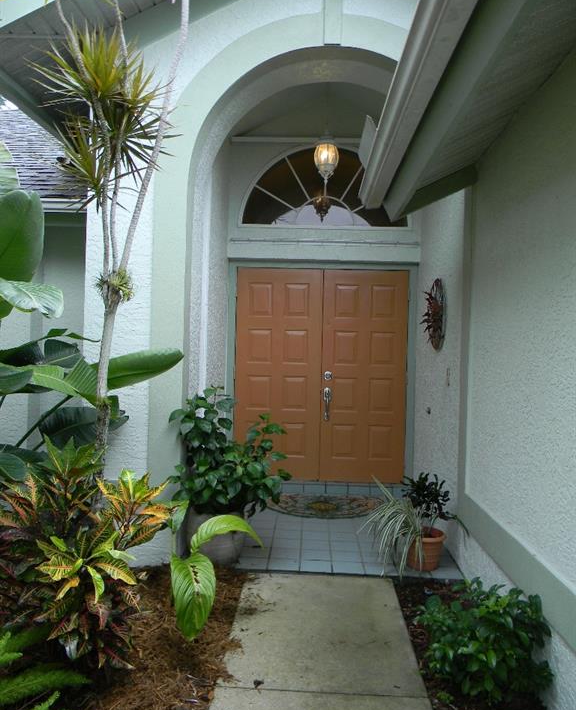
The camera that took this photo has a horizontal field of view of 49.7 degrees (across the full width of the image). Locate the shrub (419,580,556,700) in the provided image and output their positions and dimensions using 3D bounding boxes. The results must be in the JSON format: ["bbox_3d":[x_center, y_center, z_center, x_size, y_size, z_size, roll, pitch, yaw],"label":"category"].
[{"bbox_3d":[0.875,1.309,2.940,0.550,0.410,0.640,1,2,2],"label":"shrub"}]

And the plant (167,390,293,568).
[{"bbox_3d":[-0.382,0.799,4.226,0.810,1.179,0.650,1,2,2],"label":"plant"}]

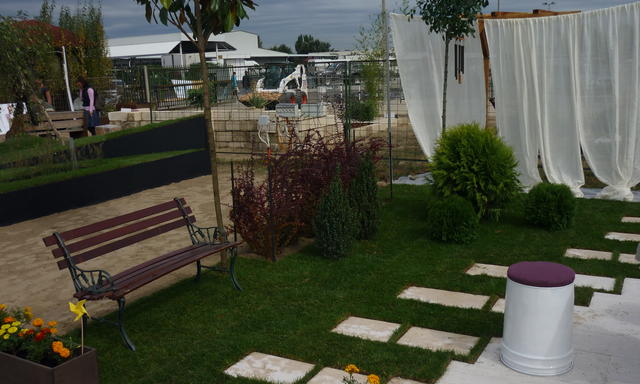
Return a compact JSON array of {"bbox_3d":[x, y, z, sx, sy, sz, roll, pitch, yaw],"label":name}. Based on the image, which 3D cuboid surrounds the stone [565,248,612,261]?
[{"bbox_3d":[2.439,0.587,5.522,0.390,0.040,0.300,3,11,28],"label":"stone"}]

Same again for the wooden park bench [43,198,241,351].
[{"bbox_3d":[-1.232,0.549,4.631,0.668,0.765,1.451,3,12,28],"label":"wooden park bench"}]

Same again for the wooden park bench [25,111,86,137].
[{"bbox_3d":[-6.515,-1.623,15.000,1.450,0.800,0.620,-5,11,-8],"label":"wooden park bench"}]

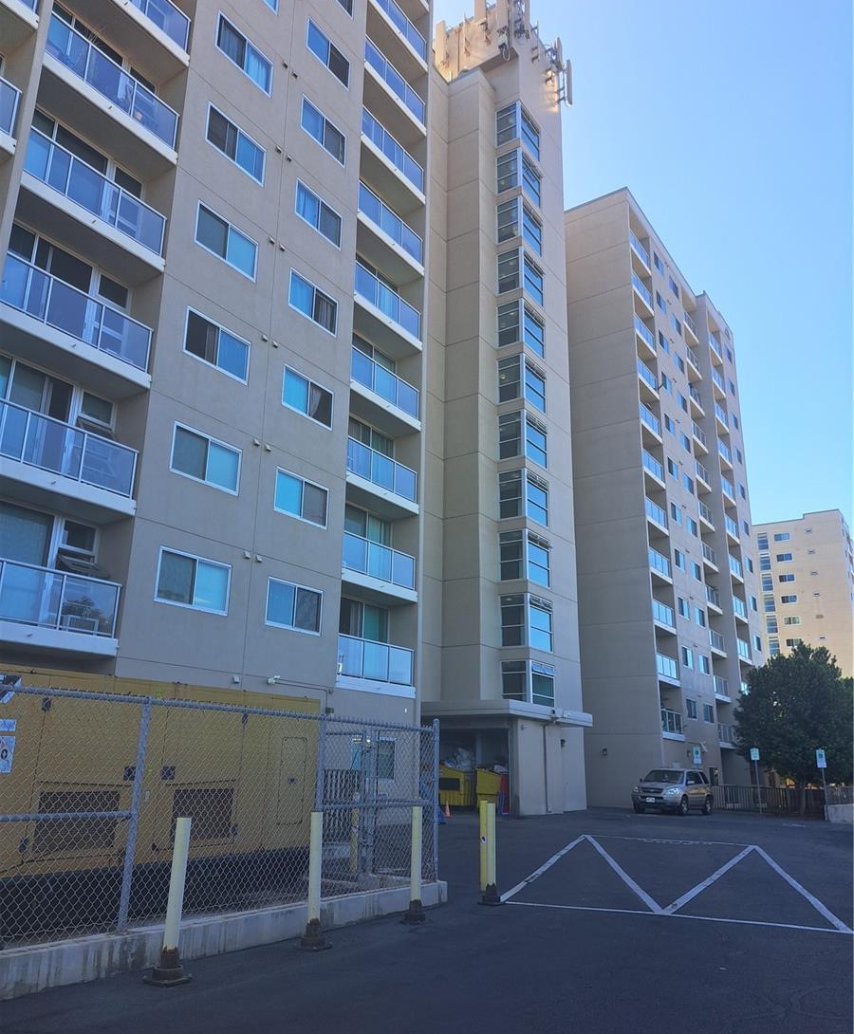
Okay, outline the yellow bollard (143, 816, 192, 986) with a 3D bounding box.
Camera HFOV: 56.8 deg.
[{"bbox_3d":[-1.953,2.954,6.155,0.250,1.140,0.250,-9,-20,28],"label":"yellow bollard"}]

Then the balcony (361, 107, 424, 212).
[{"bbox_3d":[-1.399,-11.280,25.251,0.992,1.273,3.390,-11,-21,32],"label":"balcony"}]

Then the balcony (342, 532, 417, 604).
[{"bbox_3d":[-1.597,1.452,21.436,1.091,1.277,3.352,-11,-21,33],"label":"balcony"}]

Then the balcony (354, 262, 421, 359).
[{"bbox_3d":[-1.473,-6.097,23.674,0.992,1.273,3.390,-11,-21,32],"label":"balcony"}]

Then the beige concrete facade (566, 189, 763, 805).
[{"bbox_3d":[12.113,0.621,52.420,13.300,34.314,21.014,-11,-21,33],"label":"beige concrete facade"}]

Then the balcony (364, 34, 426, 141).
[{"bbox_3d":[-1.360,-13.911,26.017,0.992,1.273,3.390,-11,-21,32],"label":"balcony"}]

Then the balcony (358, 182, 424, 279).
[{"bbox_3d":[-1.391,-8.692,24.641,1.091,1.277,3.352,-11,-21,33],"label":"balcony"}]

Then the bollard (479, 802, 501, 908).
[{"bbox_3d":[0.811,4.213,9.955,0.230,1.140,0.230,15,-23,-38],"label":"bollard"}]

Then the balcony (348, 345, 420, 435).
[{"bbox_3d":[-1.494,-3.620,23.038,1.091,1.277,3.352,-11,-21,33],"label":"balcony"}]

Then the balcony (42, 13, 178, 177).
[{"bbox_3d":[-6.780,-8.604,16.273,0.992,1.273,3.390,-11,-21,32],"label":"balcony"}]

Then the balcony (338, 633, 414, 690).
[{"bbox_3d":[-1.648,3.988,20.635,1.091,1.277,3.352,-11,-21,33],"label":"balcony"}]

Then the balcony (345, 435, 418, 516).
[{"bbox_3d":[-1.545,-1.084,22.237,1.091,1.277,3.352,-11,-21,33],"label":"balcony"}]

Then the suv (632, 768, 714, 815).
[{"bbox_3d":[10.032,11.124,32.160,1.970,1.790,4.780,-12,-22,35],"label":"suv"}]

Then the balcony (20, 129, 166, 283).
[{"bbox_3d":[-6.792,-6.016,15.465,0.992,1.273,3.390,-11,-21,32],"label":"balcony"}]

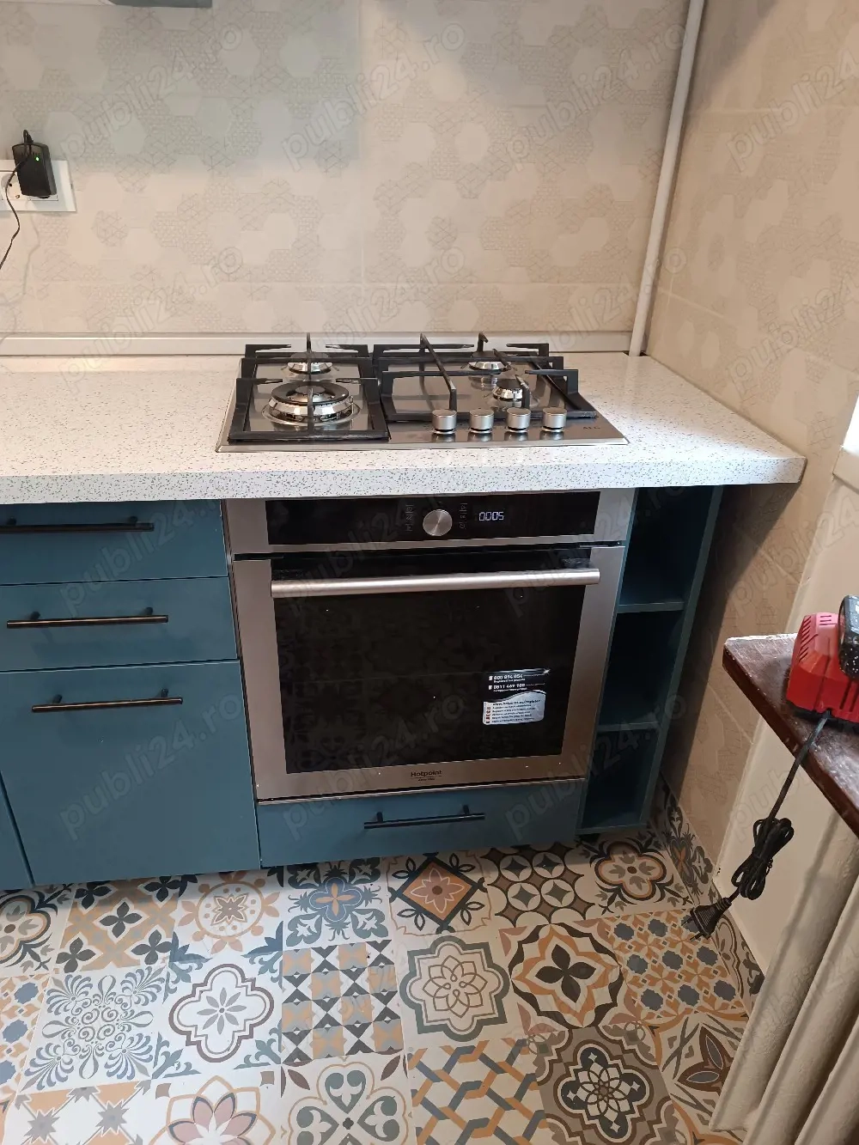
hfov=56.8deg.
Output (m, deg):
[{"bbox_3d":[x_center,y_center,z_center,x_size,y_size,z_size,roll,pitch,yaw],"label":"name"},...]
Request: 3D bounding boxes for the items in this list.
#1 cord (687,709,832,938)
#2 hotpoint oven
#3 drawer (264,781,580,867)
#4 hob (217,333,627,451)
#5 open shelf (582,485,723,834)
[{"bbox_3d":[0.339,0.270,0.829,0.145,0.265,0.095,-2,30,-7],"label":"cord"},{"bbox_3d":[-0.028,0.024,1.490,0.595,0.595,0.570,-2,30,-7],"label":"hotpoint oven"},{"bbox_3d":[-0.036,0.362,1.656,0.595,0.157,0.490,-2,30,-7],"label":"drawer"},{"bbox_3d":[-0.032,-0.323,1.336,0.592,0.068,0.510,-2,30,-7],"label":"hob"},{"bbox_3d":[0.338,0.053,1.600,0.148,0.773,0.502,-2,30,-7],"label":"open shelf"}]

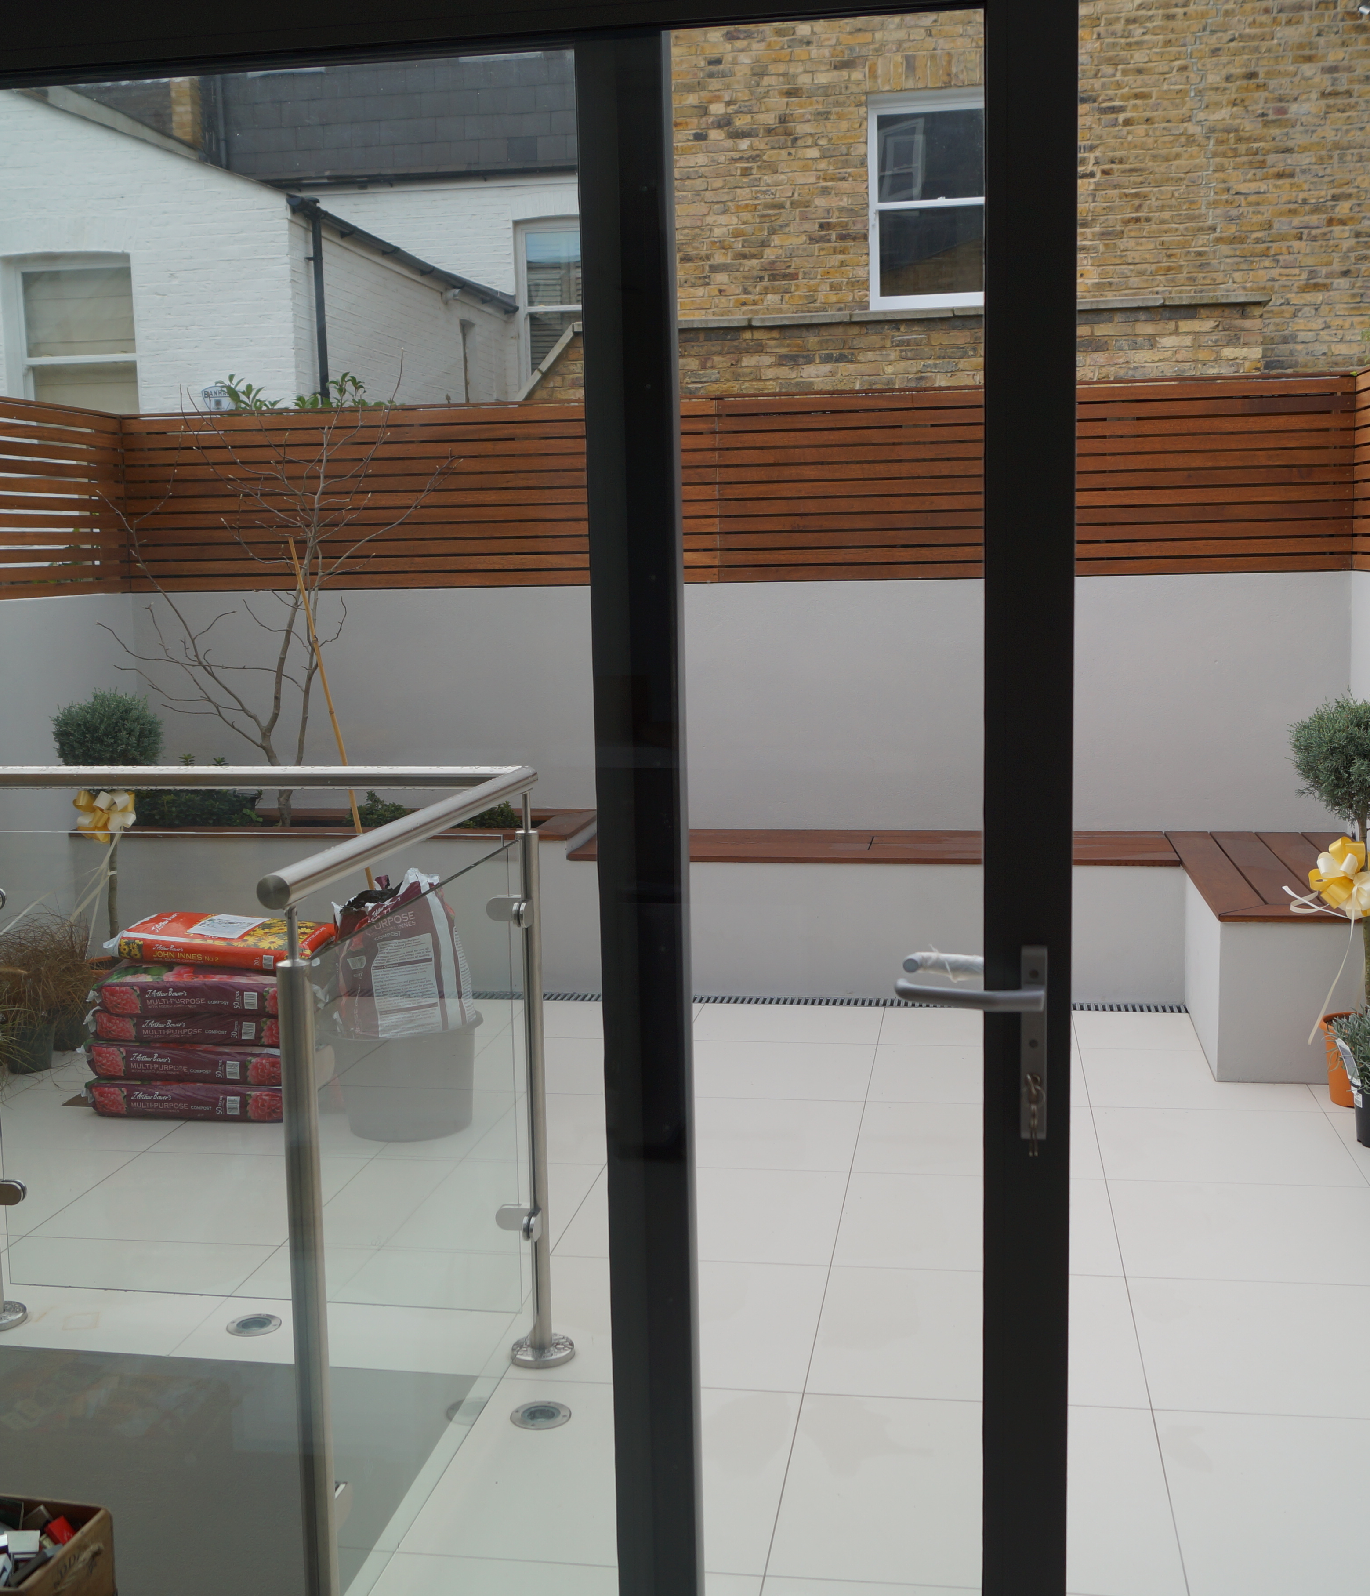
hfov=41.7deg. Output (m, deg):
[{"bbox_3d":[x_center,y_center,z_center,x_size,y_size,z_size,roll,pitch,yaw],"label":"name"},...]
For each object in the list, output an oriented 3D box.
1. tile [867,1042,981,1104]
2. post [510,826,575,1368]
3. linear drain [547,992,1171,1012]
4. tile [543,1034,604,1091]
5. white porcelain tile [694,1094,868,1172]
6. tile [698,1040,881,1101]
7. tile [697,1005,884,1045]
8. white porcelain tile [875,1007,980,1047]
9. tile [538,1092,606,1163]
[{"bbox_3d":[0.838,0.799,5.160,0.600,0.015,0.600,0,7,9],"label":"tile"},{"bbox_3d":[-0.279,0.552,3.325,0.110,1.002,0.110,0,8,9],"label":"post"},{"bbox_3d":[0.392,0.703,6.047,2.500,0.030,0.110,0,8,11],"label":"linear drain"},{"bbox_3d":[-0.356,0.804,5.356,0.600,0.015,0.600,0,7,9],"label":"tile"},{"bbox_3d":[0.147,0.878,4.685,0.600,0.015,0.600,0,7,9],"label":"white porcelain tile"},{"bbox_3d":[0.241,0.801,5.258,0.600,0.015,0.600,0,7,9],"label":"tile"},{"bbox_3d":[0.325,0.733,5.769,0.600,0.015,0.458,0,7,9],"label":"tile"},{"bbox_3d":[0.922,0.731,5.670,0.600,0.015,0.458,0,7,9],"label":"white porcelain tile"},{"bbox_3d":[-0.450,0.881,4.783,0.600,0.015,0.600,0,7,9],"label":"tile"}]

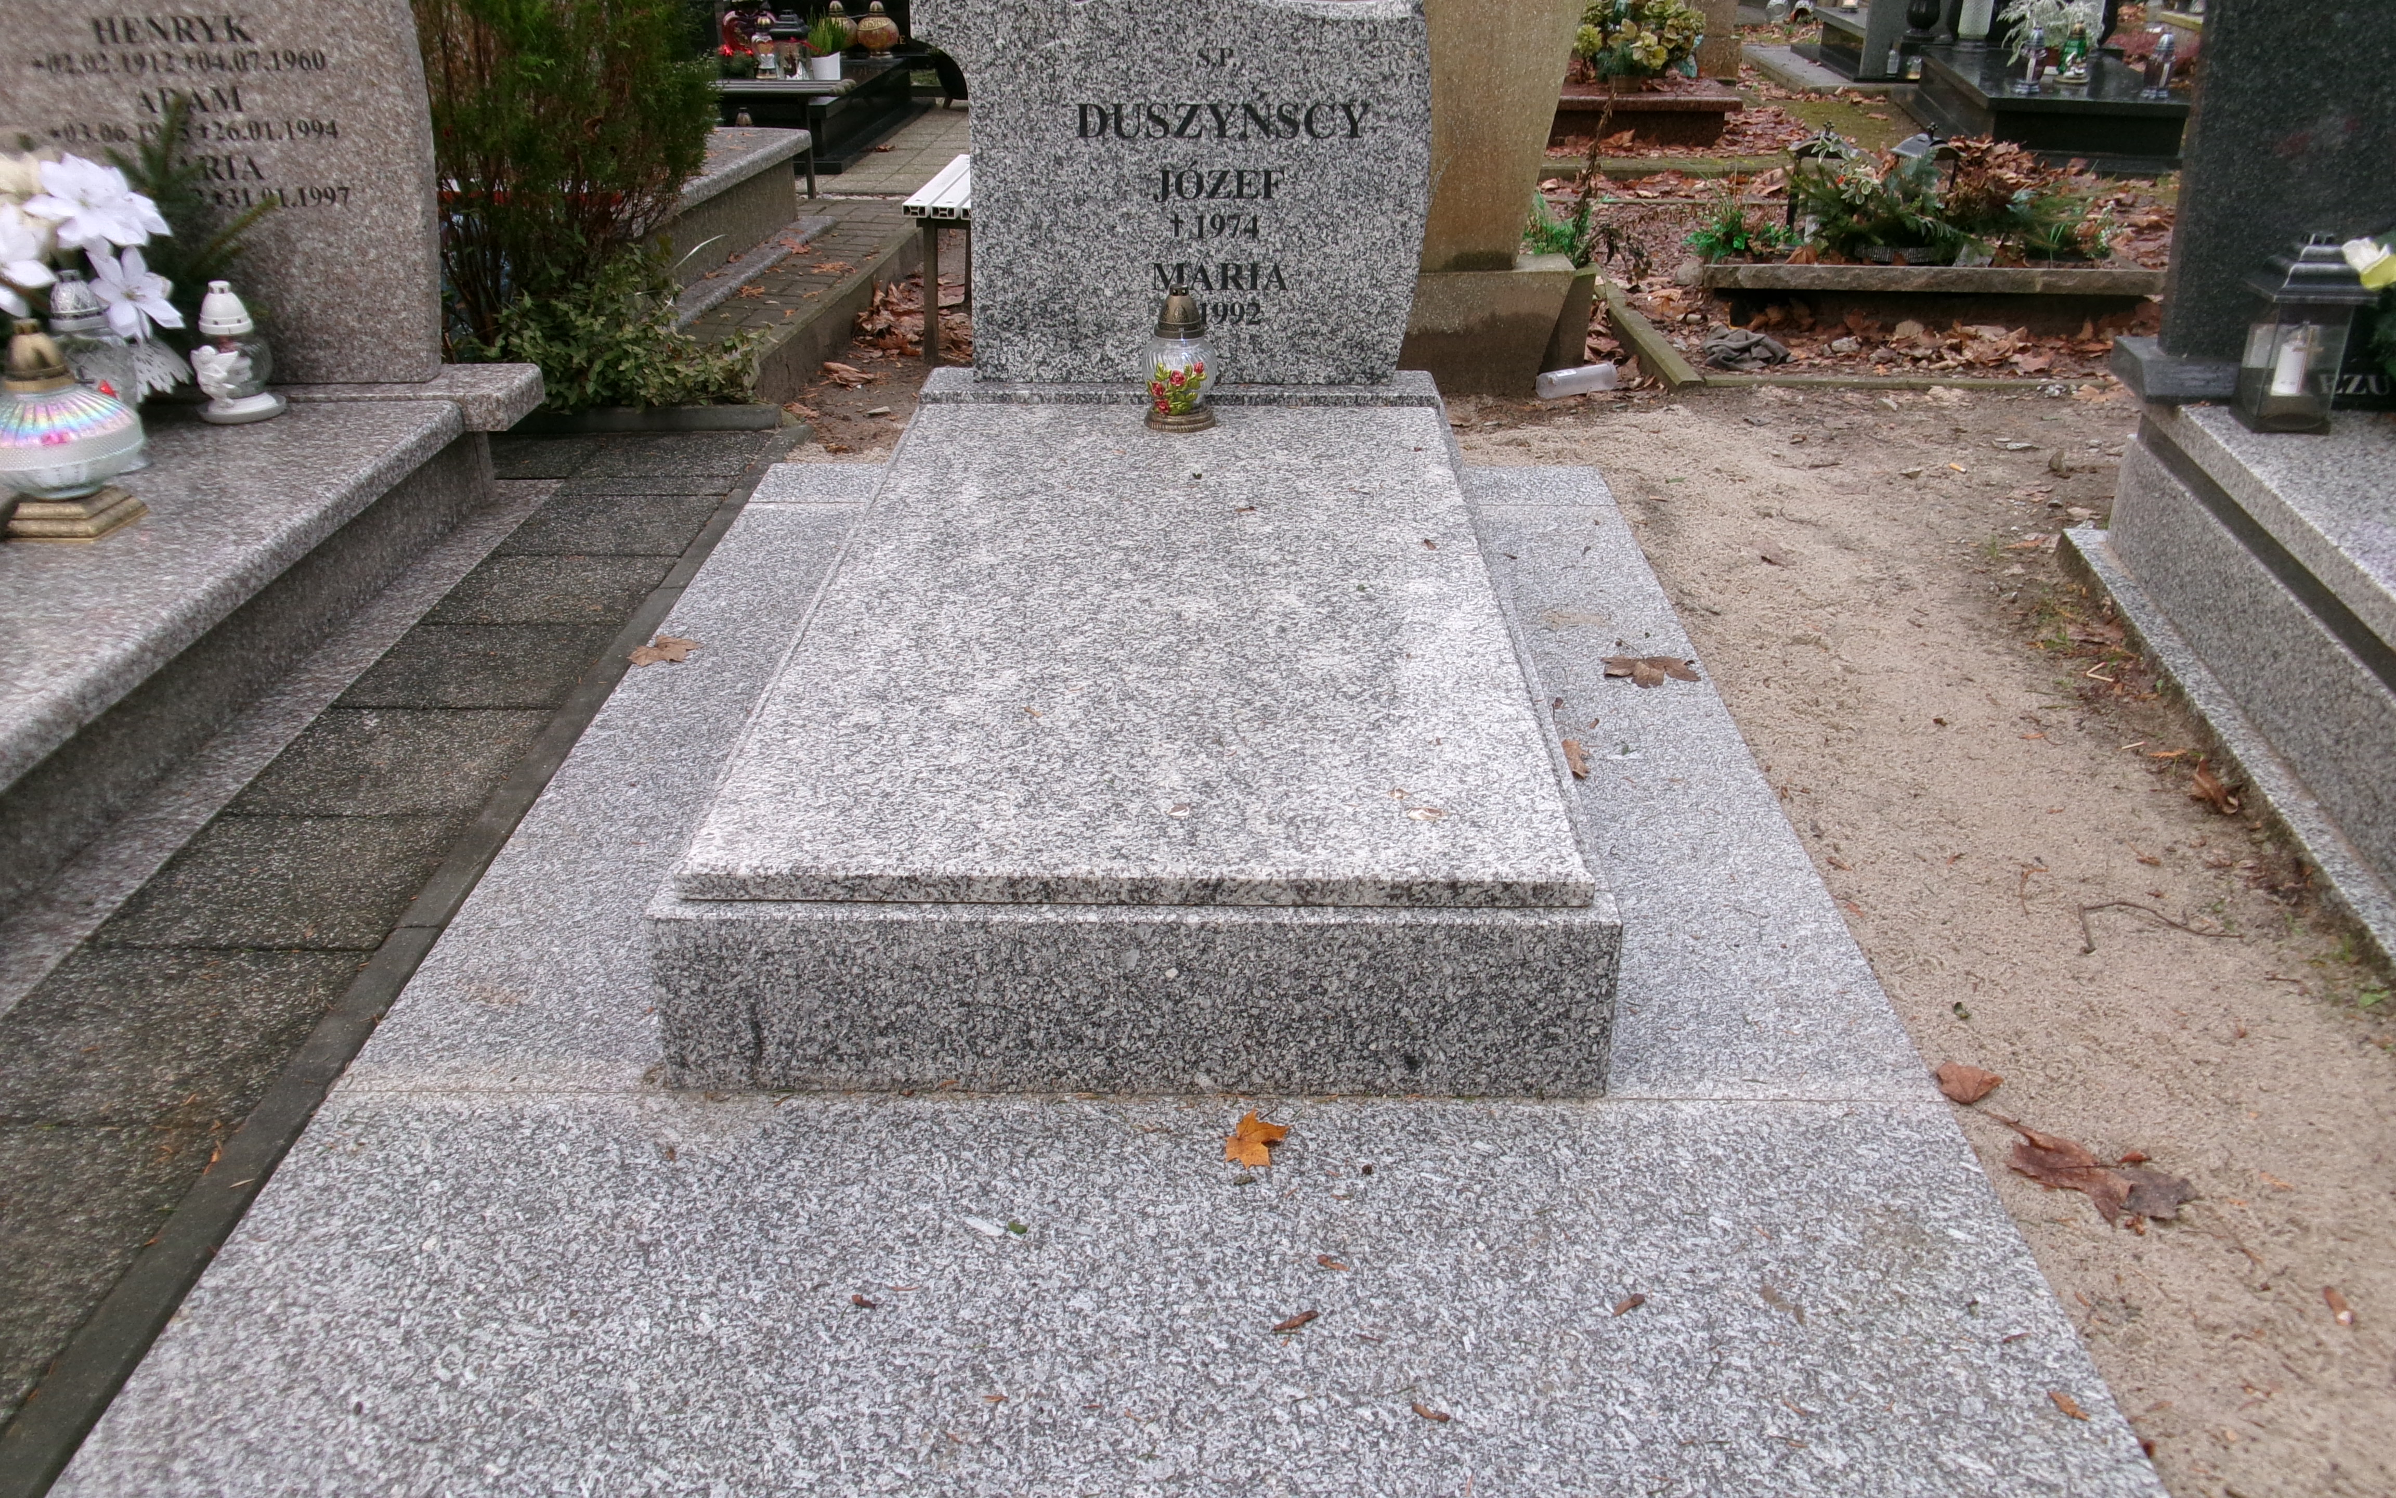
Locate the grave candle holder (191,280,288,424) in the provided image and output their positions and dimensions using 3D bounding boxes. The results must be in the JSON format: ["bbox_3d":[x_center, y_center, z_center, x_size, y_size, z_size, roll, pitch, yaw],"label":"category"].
[{"bbox_3d":[-1.631,-0.678,3.260,0.145,0.220,0.145,16,30,31],"label":"grave candle holder"}]

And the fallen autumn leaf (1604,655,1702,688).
[{"bbox_3d":[0.718,-0.131,3.064,0.140,0.025,0.105,0,26,1],"label":"fallen autumn leaf"}]

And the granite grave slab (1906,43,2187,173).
[{"bbox_3d":[3.541,-2.643,7.942,0.930,0.270,1.780,4,26,8],"label":"granite grave slab"}]

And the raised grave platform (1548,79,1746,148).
[{"bbox_3d":[1.658,-2.571,7.822,0.920,0.210,0.720,0,26,1],"label":"raised grave platform"}]

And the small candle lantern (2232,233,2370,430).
[{"bbox_3d":[1.589,-0.601,2.790,0.142,0.262,0.142,4,25,8],"label":"small candle lantern"}]

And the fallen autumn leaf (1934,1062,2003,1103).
[{"bbox_3d":[0.829,0.354,2.075,0.068,0.018,0.058,0,26,1],"label":"fallen autumn leaf"}]

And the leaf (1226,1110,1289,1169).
[{"bbox_3d":[0.053,0.349,1.740,0.058,0.016,0.078,0,25,1],"label":"leaf"}]

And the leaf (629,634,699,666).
[{"bbox_3d":[-0.766,-0.140,2.789,0.100,0.018,0.108,0,25,1],"label":"leaf"}]

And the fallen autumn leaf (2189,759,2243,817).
[{"bbox_3d":[1.400,0.050,2.673,0.060,0.040,0.085,0,26,1],"label":"fallen autumn leaf"}]

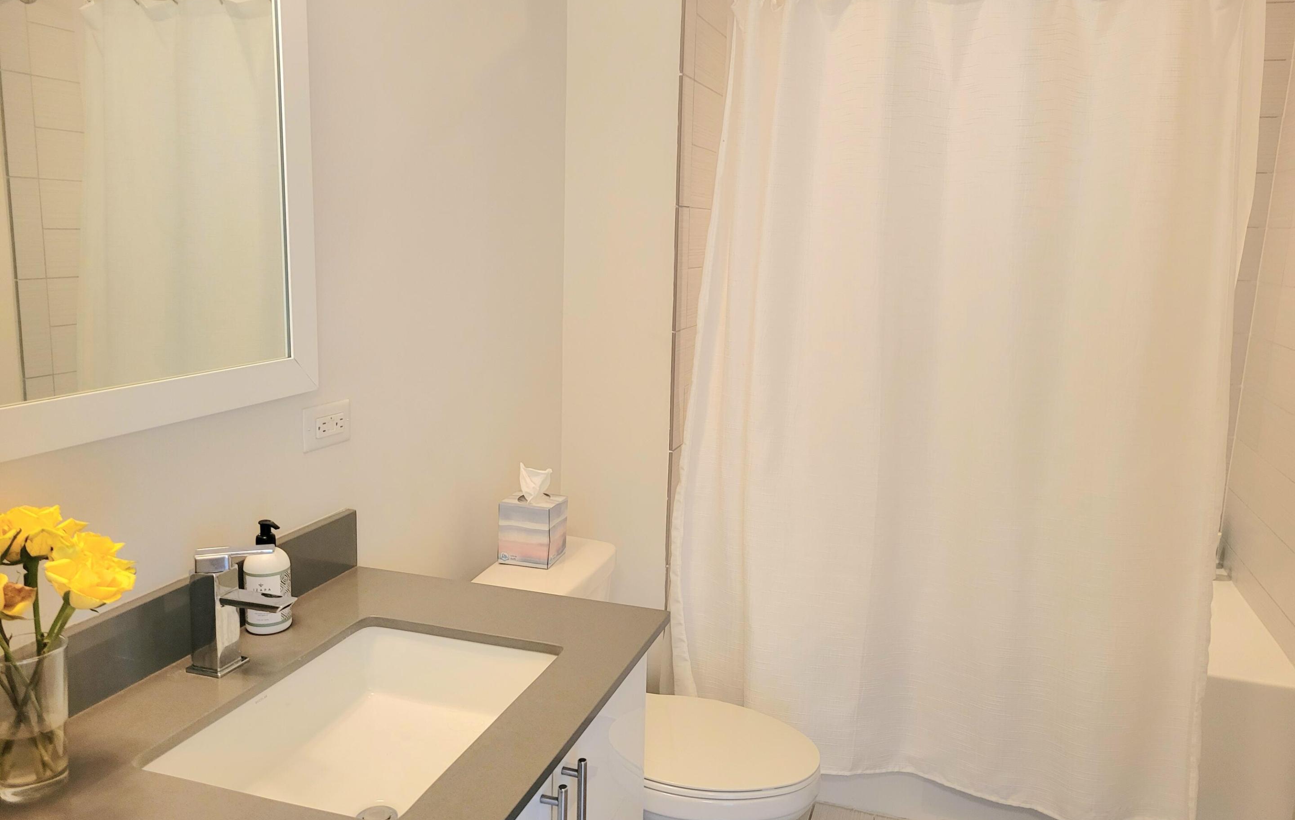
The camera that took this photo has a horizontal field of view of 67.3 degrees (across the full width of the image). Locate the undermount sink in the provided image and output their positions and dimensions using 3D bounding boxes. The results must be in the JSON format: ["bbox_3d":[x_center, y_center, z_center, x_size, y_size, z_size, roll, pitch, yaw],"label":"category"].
[{"bbox_3d":[-0.331,0.445,1.194,0.340,0.158,0.465,5,11,17],"label":"undermount sink"}]

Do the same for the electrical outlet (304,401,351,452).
[{"bbox_3d":[-0.511,0.025,1.563,0.008,0.069,0.118,5,11,17],"label":"electrical outlet"}]

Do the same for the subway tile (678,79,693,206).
[{"bbox_3d":[0.090,-0.640,2.337,0.010,0.300,0.101,5,11,17],"label":"subway tile"}]

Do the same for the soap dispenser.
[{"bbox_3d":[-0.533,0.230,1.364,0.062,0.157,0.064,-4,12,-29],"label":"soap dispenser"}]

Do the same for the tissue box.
[{"bbox_3d":[-0.257,0.271,2.205,0.116,0.137,0.118,4,11,15],"label":"tissue box"}]

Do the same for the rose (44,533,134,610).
[{"bbox_3d":[-0.537,0.156,0.935,0.080,0.060,0.080,8,11,-29],"label":"rose"}]

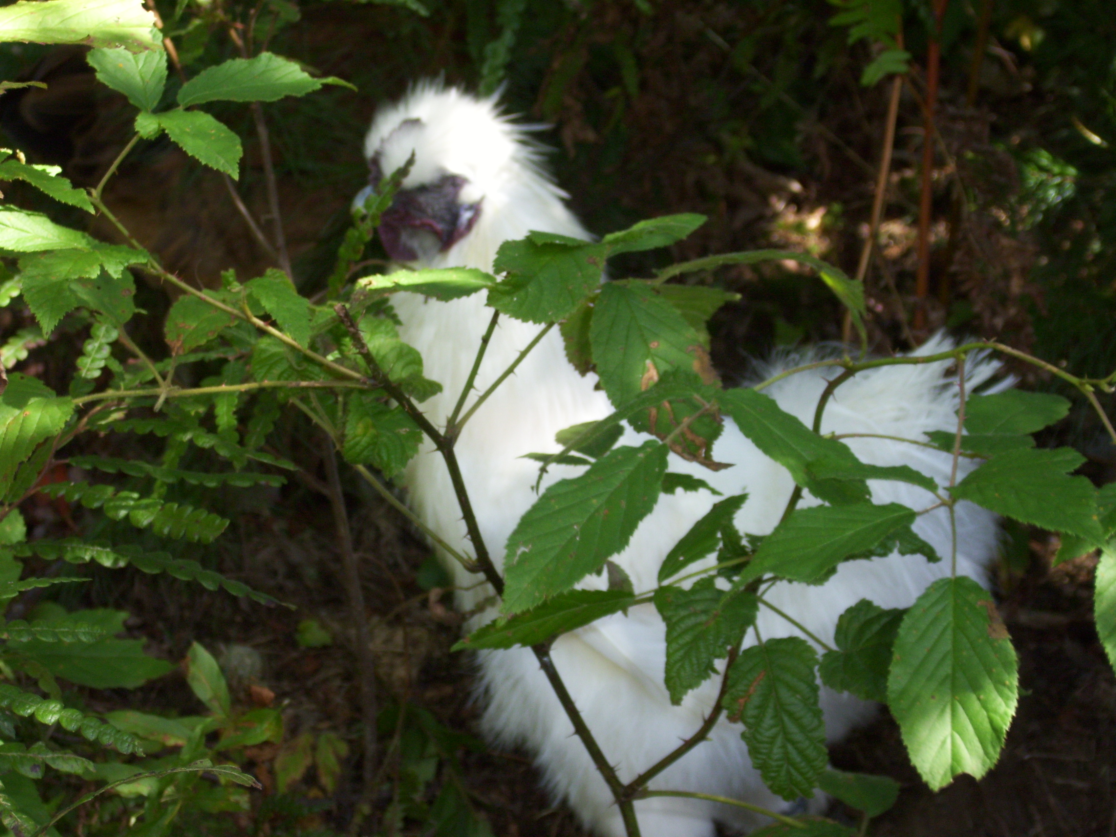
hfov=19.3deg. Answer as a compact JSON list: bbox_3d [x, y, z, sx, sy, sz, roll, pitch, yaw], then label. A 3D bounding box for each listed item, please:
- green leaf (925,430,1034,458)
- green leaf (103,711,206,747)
[{"bbox_3d":[0.168,0.010,1.310,0.047,0.011,0.026,6,18,12],"label":"green leaf"},{"bbox_3d":[-0.196,0.151,1.600,0.046,0.008,0.020,15,36,2],"label":"green leaf"}]

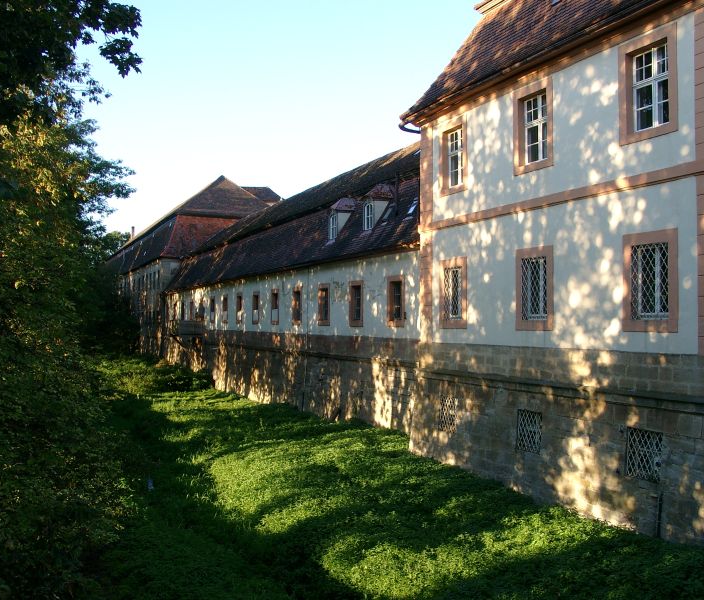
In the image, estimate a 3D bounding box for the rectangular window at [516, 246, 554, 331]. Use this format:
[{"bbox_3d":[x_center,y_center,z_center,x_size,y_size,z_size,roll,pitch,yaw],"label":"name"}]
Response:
[{"bbox_3d":[4.371,-0.244,18.518,0.220,1.931,1.398,1,-2,-24],"label":"rectangular window"}]

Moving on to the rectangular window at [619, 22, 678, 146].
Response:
[{"bbox_3d":[5.636,-4.024,14.874,0.200,1.971,1.419,1,-2,-23],"label":"rectangular window"}]

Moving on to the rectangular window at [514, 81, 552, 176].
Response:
[{"bbox_3d":[4.366,-4.064,18.630,0.220,2.040,1.490,1,-2,-24],"label":"rectangular window"}]

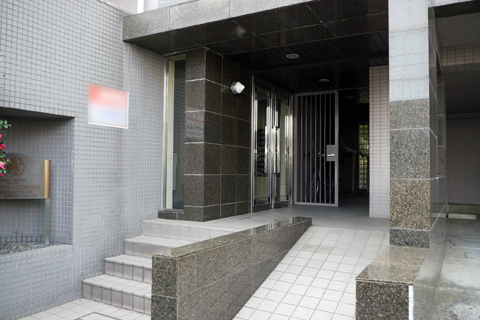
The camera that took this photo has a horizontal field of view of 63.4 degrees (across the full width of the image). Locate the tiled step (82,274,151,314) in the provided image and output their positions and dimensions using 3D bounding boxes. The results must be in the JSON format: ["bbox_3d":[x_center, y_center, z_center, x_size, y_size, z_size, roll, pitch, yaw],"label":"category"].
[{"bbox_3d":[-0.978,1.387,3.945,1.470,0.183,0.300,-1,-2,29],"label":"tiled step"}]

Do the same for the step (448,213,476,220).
[{"bbox_3d":[5.600,1.421,9.809,0.600,0.115,0.140,-1,-2,29],"label":"step"}]

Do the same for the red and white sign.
[{"bbox_3d":[-1.508,-0.617,4.515,0.025,0.455,0.600,-1,-2,29],"label":"red and white sign"}]

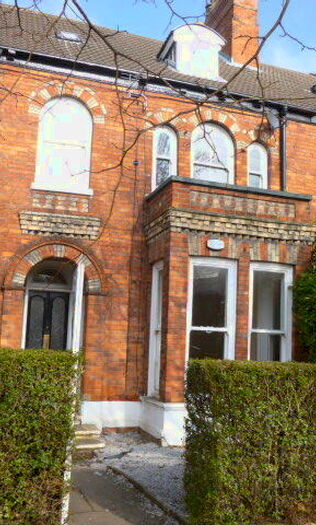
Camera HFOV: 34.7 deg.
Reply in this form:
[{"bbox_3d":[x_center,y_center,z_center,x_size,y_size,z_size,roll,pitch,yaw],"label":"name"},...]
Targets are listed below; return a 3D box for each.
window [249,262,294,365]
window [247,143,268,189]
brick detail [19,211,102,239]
[{"bbox_3d":[2.003,1.209,9.154,0.891,2.445,0.150,5,-8,-19],"label":"window"},{"bbox_3d":[2.142,-1.858,11.097,0.511,1.562,0.150,5,-8,-19],"label":"window"},{"bbox_3d":[-1.747,-0.641,9.106,1.438,0.410,0.173,5,-8,-18],"label":"brick detail"}]

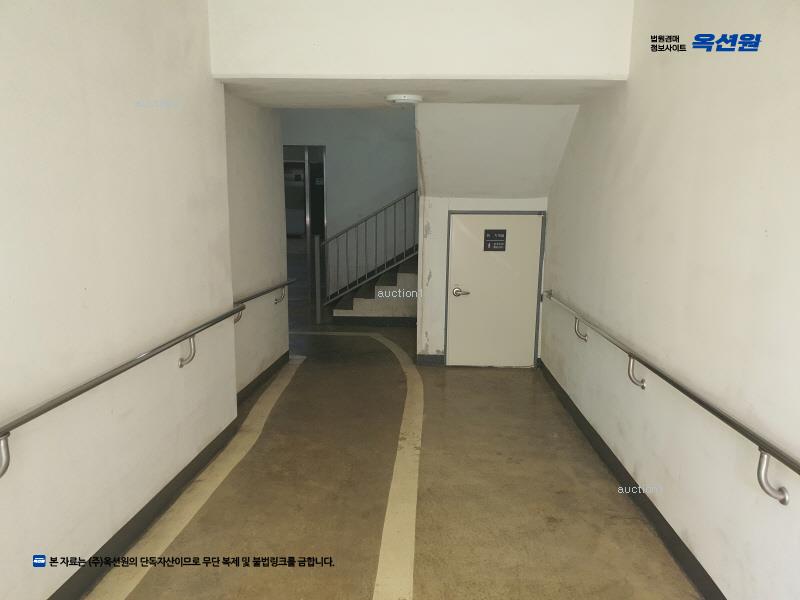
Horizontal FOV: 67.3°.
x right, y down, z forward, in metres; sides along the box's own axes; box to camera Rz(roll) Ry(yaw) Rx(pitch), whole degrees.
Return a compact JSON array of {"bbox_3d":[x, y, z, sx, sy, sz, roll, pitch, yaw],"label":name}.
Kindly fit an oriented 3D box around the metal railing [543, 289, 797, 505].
[{"bbox_3d":[1.230,0.316,3.420,0.115,0.218,4.100,1,8,3],"label":"metal railing"}]

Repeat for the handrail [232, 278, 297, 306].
[{"bbox_3d":[-1.201,0.012,5.396,0.115,0.218,1.850,1,8,3],"label":"handrail"}]

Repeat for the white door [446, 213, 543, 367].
[{"bbox_3d":[0.933,-0.073,6.004,0.893,1.544,0.060,1,11,3],"label":"white door"}]

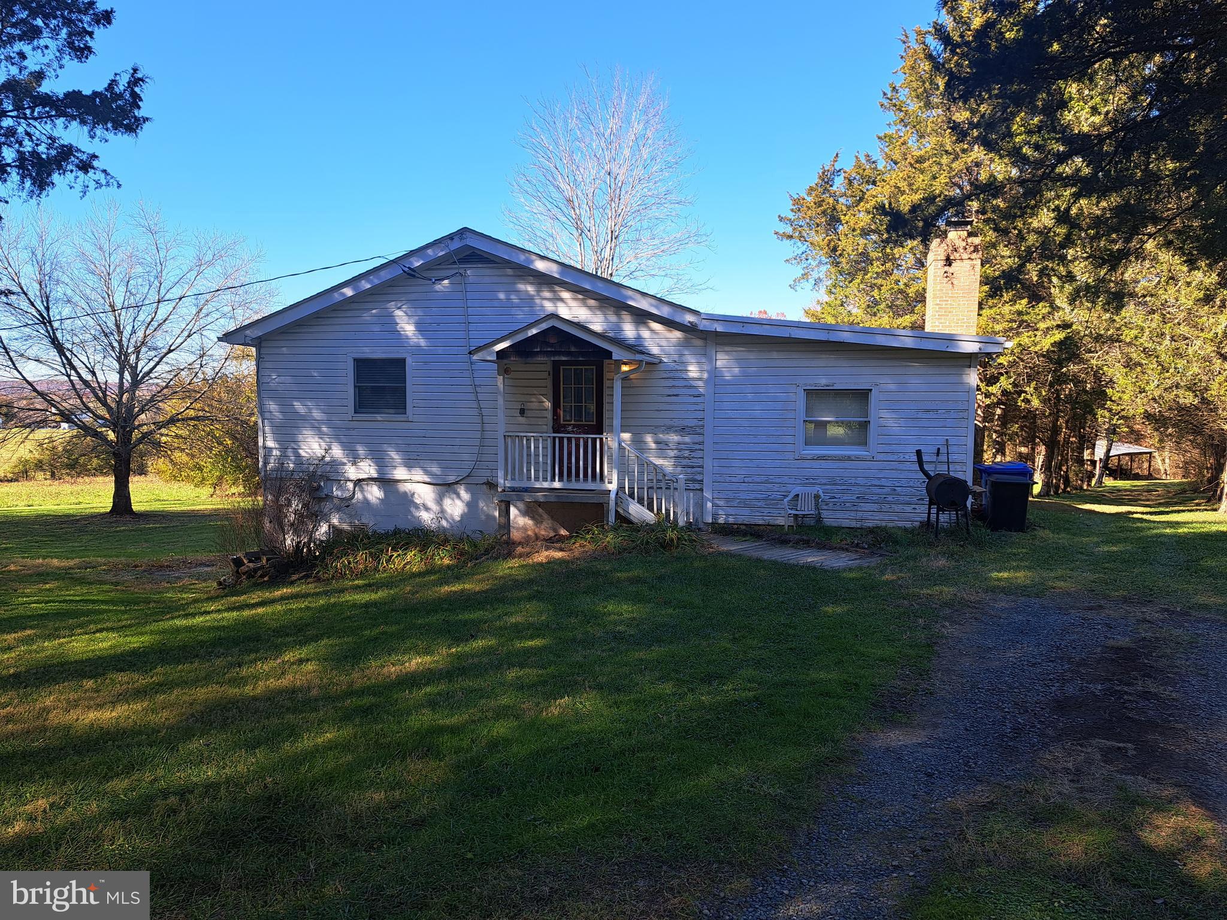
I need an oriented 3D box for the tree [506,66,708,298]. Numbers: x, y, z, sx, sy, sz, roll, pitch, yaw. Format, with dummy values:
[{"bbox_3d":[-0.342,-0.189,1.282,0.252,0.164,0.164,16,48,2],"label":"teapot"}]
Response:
[{"bbox_3d":[-0.212,-6.356,29.000,7.000,14.200,7.000,1,4,12],"label":"tree"}]

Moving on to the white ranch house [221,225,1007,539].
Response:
[{"bbox_3d":[0.292,-1.630,17.538,13.100,5.500,10.400,1,4,12],"label":"white ranch house"}]

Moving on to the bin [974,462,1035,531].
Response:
[{"bbox_3d":[6.198,0.596,13.400,0.750,1.000,0.700,1,4,12],"label":"bin"}]

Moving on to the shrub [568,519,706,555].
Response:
[{"bbox_3d":[0.355,1.079,11.900,1.800,0.420,0.900,1,4,12],"label":"shrub"}]

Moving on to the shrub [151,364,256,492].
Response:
[{"bbox_3d":[-12.319,-0.923,26.000,3.600,4.000,3.400,1,4,12],"label":"shrub"}]

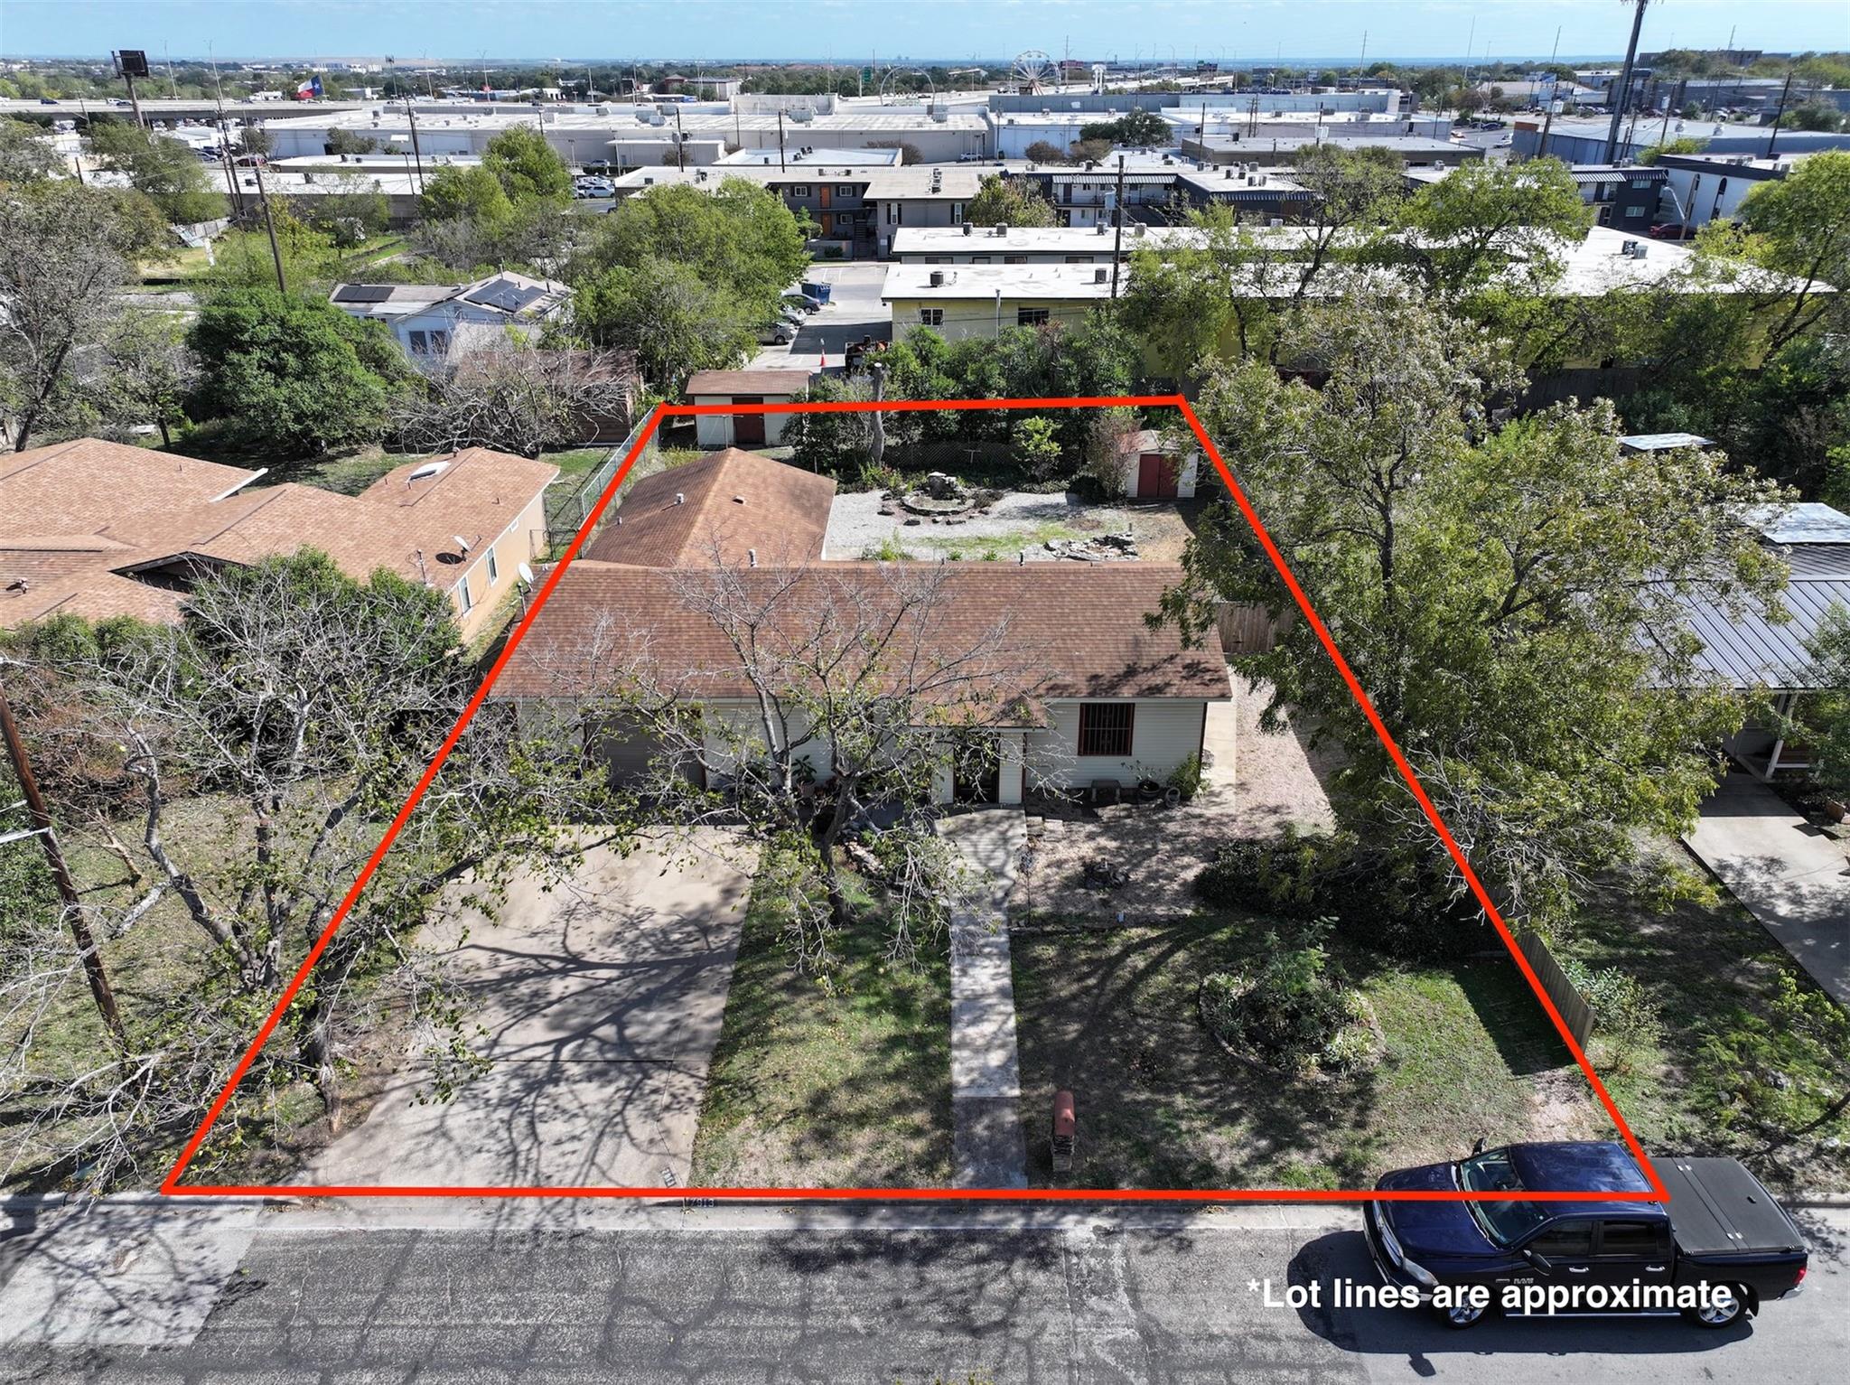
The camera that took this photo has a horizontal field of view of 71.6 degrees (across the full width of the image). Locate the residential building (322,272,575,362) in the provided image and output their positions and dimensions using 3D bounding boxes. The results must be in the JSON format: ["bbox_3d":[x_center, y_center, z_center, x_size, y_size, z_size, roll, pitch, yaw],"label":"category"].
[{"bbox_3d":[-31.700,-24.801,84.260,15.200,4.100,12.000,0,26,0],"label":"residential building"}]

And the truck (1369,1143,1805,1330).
[{"bbox_3d":[9.620,7.841,18.939,5.850,1.950,2.080,0,26,0],"label":"truck"}]

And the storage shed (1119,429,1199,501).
[{"bbox_3d":[9.650,-9.432,52.567,3.100,2.100,2.900,0,26,0],"label":"storage shed"}]

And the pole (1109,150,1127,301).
[{"bbox_3d":[10.700,-23.540,72.047,0.350,12.100,0.350,0,26,0],"label":"pole"}]

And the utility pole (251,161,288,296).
[{"bbox_3d":[-36.000,-23.495,72.069,0.350,12.000,0.350,0,26,0],"label":"utility pole"}]

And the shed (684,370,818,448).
[{"bbox_3d":[-7.800,-12.762,58.060,5.350,3.200,3.900,0,26,0],"label":"shed"}]

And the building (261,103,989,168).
[{"bbox_3d":[-58.500,-122.178,279.862,141.000,7.000,76.000,0,26,1],"label":"building"}]

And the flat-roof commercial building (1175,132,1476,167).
[{"bbox_3d":[68.500,-90.692,218.458,44.500,5.000,30.000,-1,26,-2],"label":"flat-roof commercial building"}]

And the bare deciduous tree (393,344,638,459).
[{"bbox_3d":[-18.000,-12.417,55.218,10.400,5.100,9.200,0,26,0],"label":"bare deciduous tree"}]

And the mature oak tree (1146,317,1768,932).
[{"bbox_3d":[12.800,-3.047,29.619,14.600,11.200,14.200,0,26,0],"label":"mature oak tree"}]

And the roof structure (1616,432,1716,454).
[{"bbox_3d":[30.400,-9.172,52.831,3.300,2.450,2.200,0,26,0],"label":"roof structure"}]

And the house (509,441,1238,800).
[{"bbox_3d":[-1.550,-2.925,37.154,17.400,4.300,16.900,0,26,0],"label":"house"}]

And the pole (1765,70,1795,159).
[{"bbox_3d":[91.300,-58.500,138.425,0.380,15.300,0.380,0,26,0],"label":"pole"}]

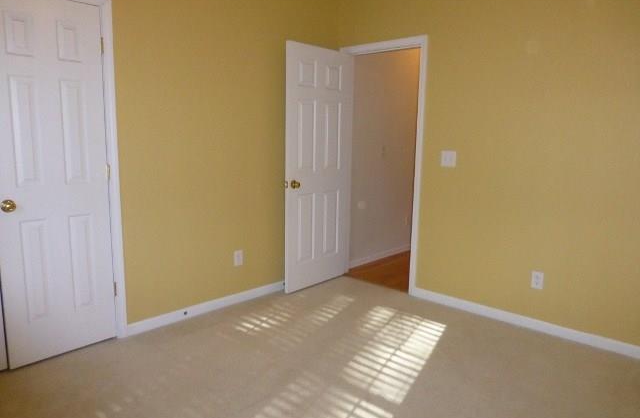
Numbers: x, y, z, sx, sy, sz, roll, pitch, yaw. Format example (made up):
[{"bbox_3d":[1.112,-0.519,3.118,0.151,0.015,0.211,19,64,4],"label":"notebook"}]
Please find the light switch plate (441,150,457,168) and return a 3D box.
[{"bbox_3d":[0.990,-0.383,3.419,0.117,0.118,0.014,9,12,43],"label":"light switch plate"}]

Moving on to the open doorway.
[{"bbox_3d":[0.545,-0.355,3.929,0.885,2.110,0.135,9,12,43],"label":"open doorway"}]

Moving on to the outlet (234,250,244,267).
[{"bbox_3d":[-0.641,0.394,3.516,0.012,0.118,0.075,9,12,43],"label":"outlet"}]

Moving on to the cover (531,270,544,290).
[{"bbox_3d":[1.497,0.492,3.056,0.075,0.118,0.012,9,12,43],"label":"cover"}]

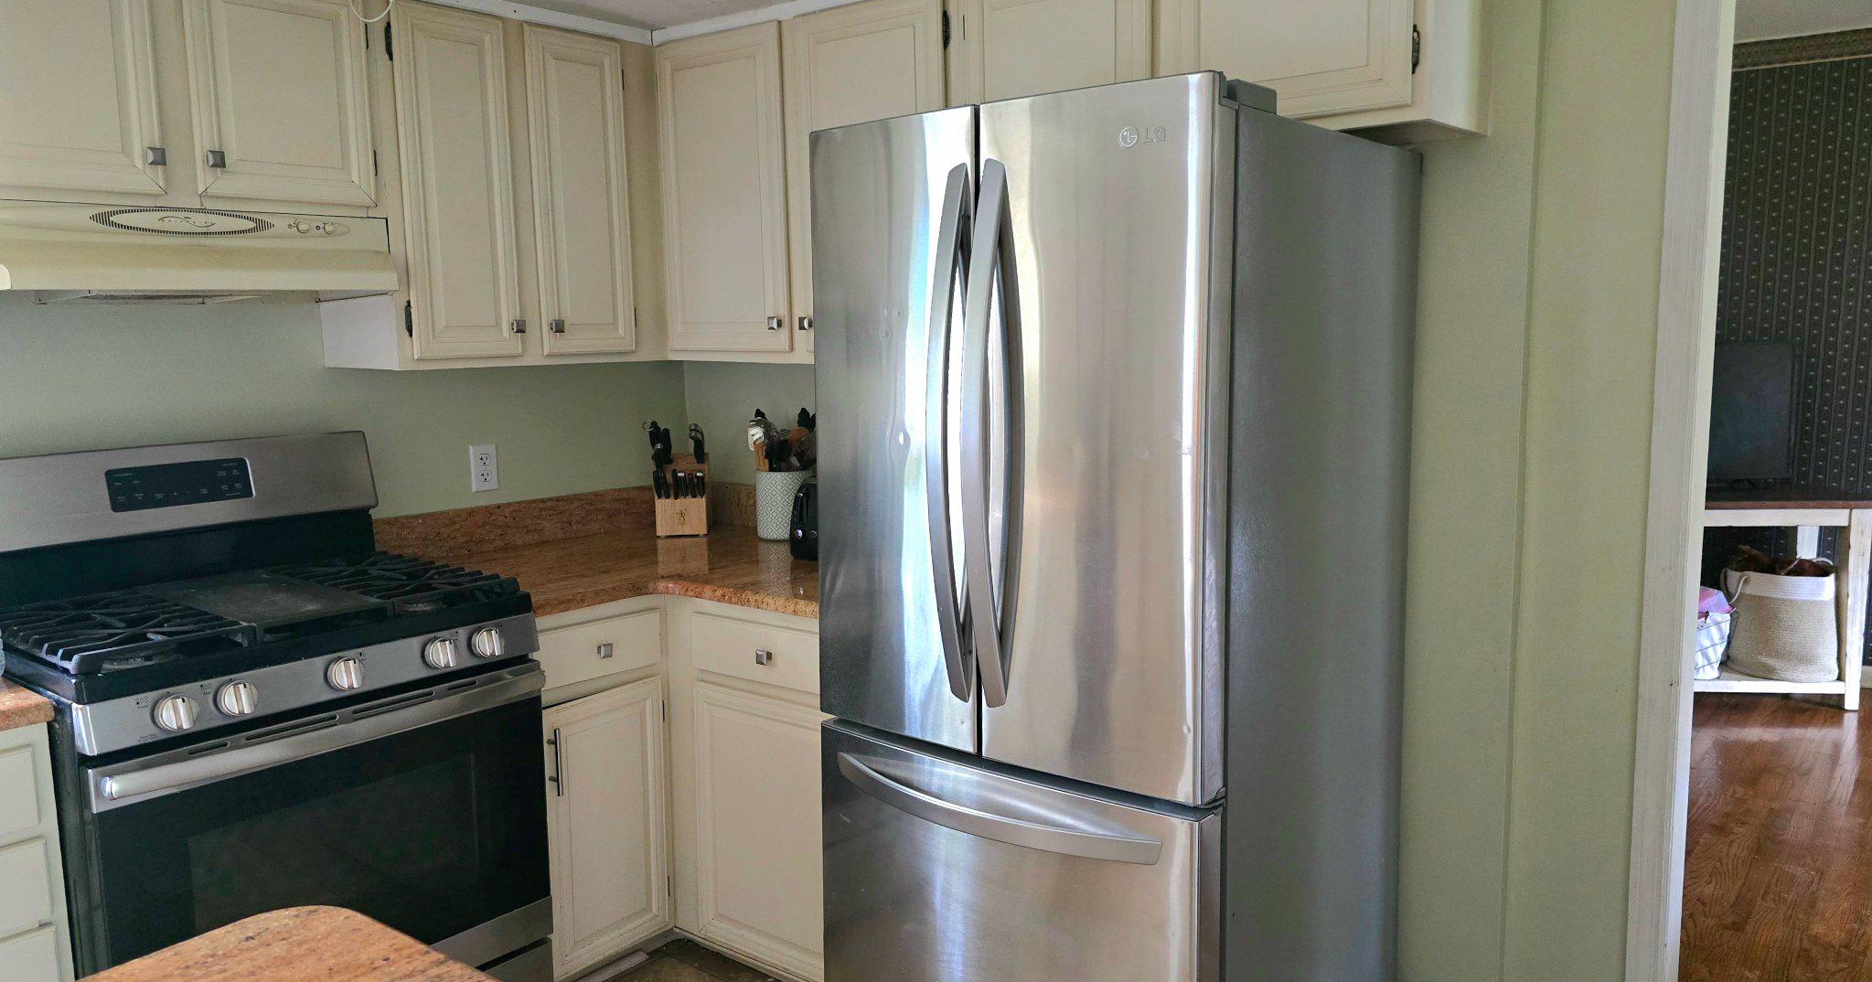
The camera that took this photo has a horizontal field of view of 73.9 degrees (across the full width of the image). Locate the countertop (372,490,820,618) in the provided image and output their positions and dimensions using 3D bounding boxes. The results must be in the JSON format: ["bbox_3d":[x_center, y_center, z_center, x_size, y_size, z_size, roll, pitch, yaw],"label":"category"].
[{"bbox_3d":[-0.564,0.148,2.896,1.220,0.145,1.010,6,10,38],"label":"countertop"}]

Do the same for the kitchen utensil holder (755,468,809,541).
[{"bbox_3d":[-0.400,0.034,3.221,0.136,0.170,0.136,-1,7,0],"label":"kitchen utensil holder"}]

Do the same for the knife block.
[{"bbox_3d":[-0.686,0.011,3.407,0.130,0.202,0.170,-1,8,-5],"label":"knife block"}]

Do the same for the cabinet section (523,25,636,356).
[{"bbox_3d":[-0.948,-0.692,2.985,0.333,0.729,0.266,5,10,38],"label":"cabinet section"}]

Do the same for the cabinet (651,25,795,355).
[{"bbox_3d":[-0.409,-0.714,3.093,0.440,0.768,0.325,6,10,38],"label":"cabinet"}]

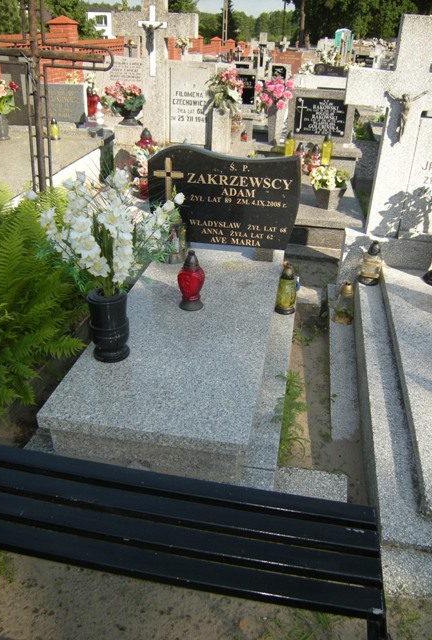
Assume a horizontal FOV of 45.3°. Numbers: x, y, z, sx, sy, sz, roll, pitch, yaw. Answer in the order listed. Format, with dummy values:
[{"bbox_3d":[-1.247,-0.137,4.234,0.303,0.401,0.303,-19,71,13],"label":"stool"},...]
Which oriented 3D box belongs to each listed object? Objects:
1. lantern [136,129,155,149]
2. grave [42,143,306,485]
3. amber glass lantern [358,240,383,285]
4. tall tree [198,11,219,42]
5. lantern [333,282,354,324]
[{"bbox_3d":[-0.612,-1.510,4.590,0.170,0.360,0.170,6,29,8],"label":"lantern"},{"bbox_3d":[-0.106,-0.196,2.488,0.970,0.940,1.870,6,29,8],"label":"grave"},{"bbox_3d":[0.938,-0.352,3.130,0.125,0.260,0.125,6,29,8],"label":"amber glass lantern"},{"bbox_3d":[-1.344,-48.819,87.000,5.000,6.800,5.000,1,28,0],"label":"tall tree"},{"bbox_3d":[0.762,-0.106,3.085,0.125,0.260,0.125,6,29,8],"label":"lantern"}]

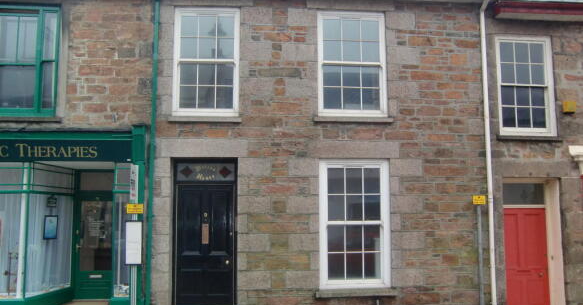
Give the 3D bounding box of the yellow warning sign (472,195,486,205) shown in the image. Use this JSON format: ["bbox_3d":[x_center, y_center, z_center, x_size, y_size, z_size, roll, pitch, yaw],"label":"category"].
[{"bbox_3d":[3.115,0.791,8.094,0.228,0.155,0.020,0,-6,-5],"label":"yellow warning sign"}]

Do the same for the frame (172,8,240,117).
[{"bbox_3d":[-1.414,-1.482,8.089,1.062,1.796,0.120,0,-6,-5],"label":"frame"}]

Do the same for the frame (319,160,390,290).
[{"bbox_3d":[1.021,1.185,8.056,1.179,2.097,0.120,0,-6,-5],"label":"frame"}]

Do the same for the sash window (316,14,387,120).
[{"bbox_3d":[1.018,-1.485,8.323,1.182,1.790,0.120,0,-6,-5],"label":"sash window"}]

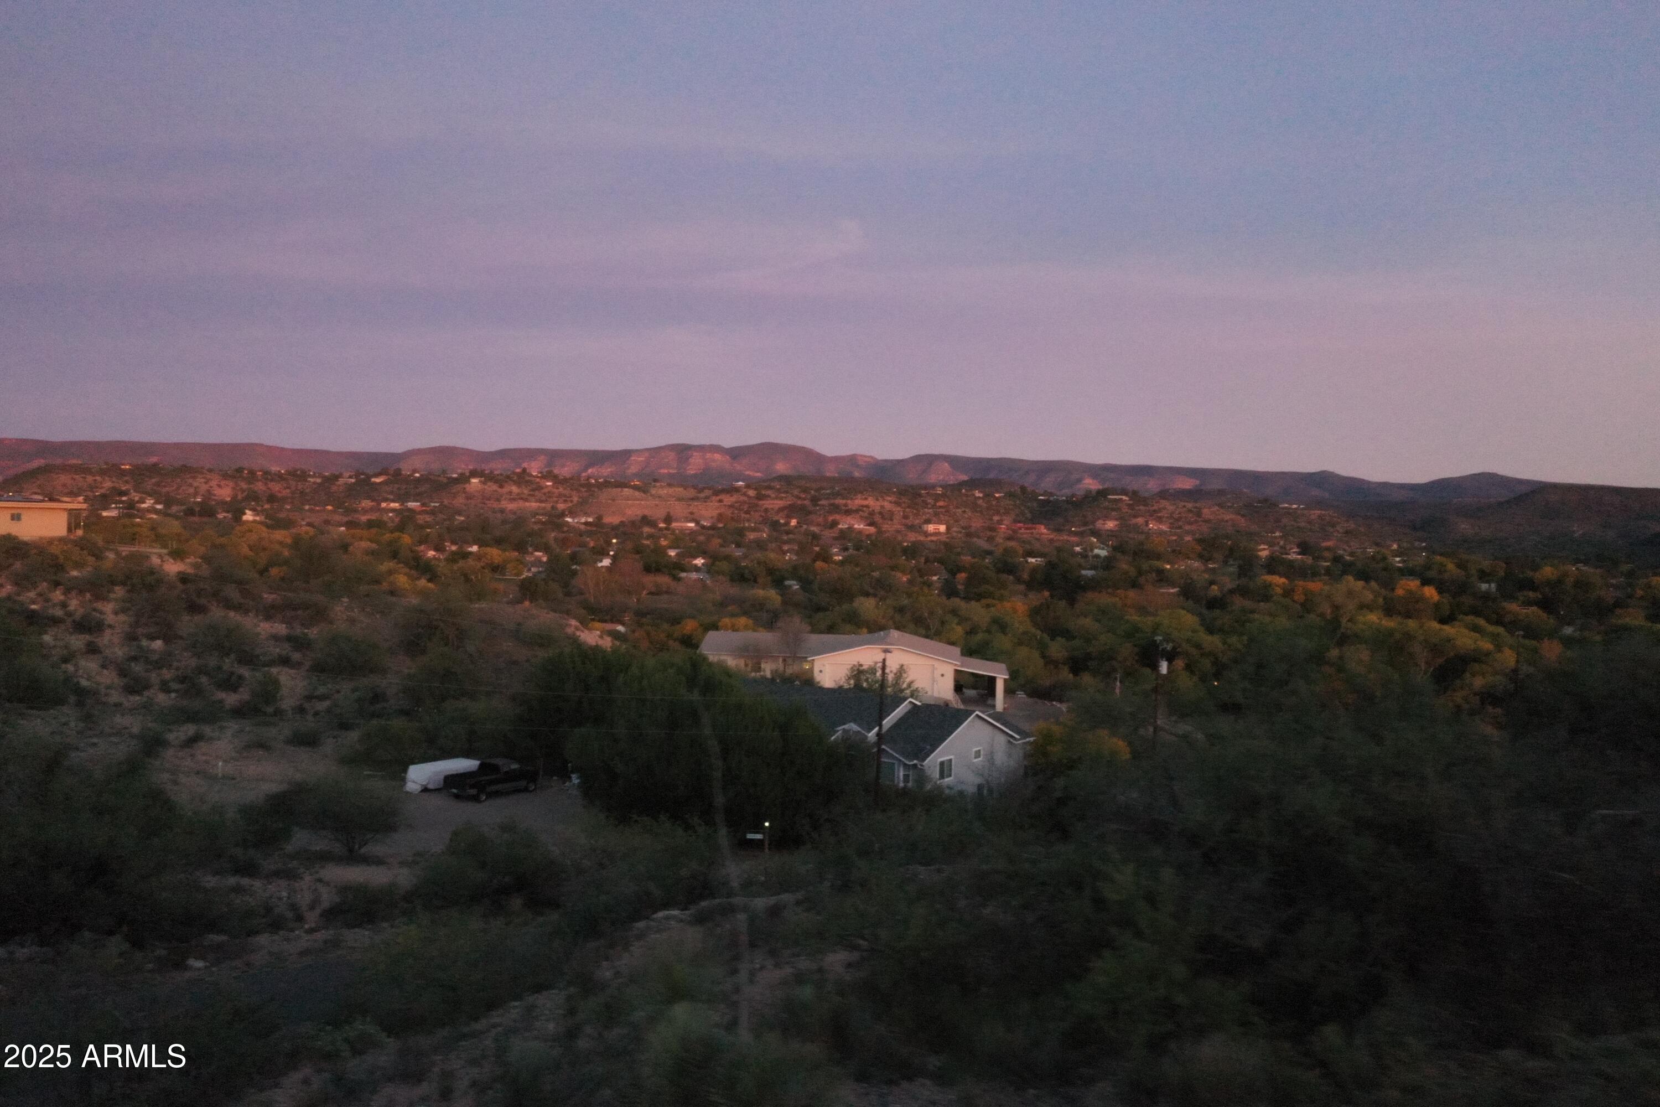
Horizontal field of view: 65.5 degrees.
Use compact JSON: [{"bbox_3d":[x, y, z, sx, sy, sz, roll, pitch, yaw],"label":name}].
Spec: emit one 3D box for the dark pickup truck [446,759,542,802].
[{"bbox_3d":[-18.290,12.287,70.300,1.970,1.850,5.550,3,2,32],"label":"dark pickup truck"}]

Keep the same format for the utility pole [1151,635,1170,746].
[{"bbox_3d":[23.009,10.582,90.000,0.900,9.600,0.500,2,2,11],"label":"utility pole"}]

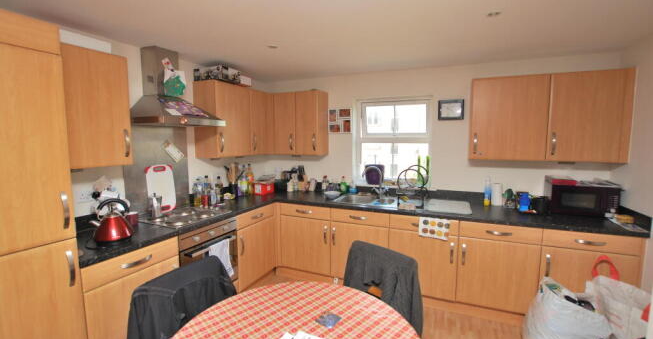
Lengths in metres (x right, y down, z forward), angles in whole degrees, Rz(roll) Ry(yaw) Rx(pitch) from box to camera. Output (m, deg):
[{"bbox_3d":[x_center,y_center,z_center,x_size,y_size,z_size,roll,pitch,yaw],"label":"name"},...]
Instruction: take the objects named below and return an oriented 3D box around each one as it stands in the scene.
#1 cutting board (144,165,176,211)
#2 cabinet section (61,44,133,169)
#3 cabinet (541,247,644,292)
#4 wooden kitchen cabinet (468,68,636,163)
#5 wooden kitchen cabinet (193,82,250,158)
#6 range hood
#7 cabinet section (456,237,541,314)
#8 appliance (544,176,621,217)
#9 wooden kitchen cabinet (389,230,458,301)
[{"bbox_3d":[-1.431,0.176,2.383,0.025,0.430,0.250,-6,2,24],"label":"cutting board"},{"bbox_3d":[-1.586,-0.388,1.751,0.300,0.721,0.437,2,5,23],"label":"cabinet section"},{"bbox_3d":[2.049,0.884,2.296,0.562,0.594,0.548,2,5,23],"label":"cabinet"},{"bbox_3d":[1.863,-0.438,2.399,1.077,0.713,0.306,2,5,23],"label":"wooden kitchen cabinet"},{"bbox_3d":[-1.083,-0.494,2.877,0.315,0.720,0.490,2,6,23],"label":"wooden kitchen cabinet"},{"bbox_3d":[-1.218,-0.648,2.179,0.492,0.599,0.609,2,5,23],"label":"range hood"},{"bbox_3d":[1.525,0.863,2.525,0.585,0.596,0.560,2,5,23],"label":"cabinet section"},{"bbox_3d":[2.167,0.252,2.350,0.430,0.270,0.320,2,6,23],"label":"appliance"},{"bbox_3d":[0.976,0.840,2.744,0.591,0.594,0.548,2,5,23],"label":"wooden kitchen cabinet"}]

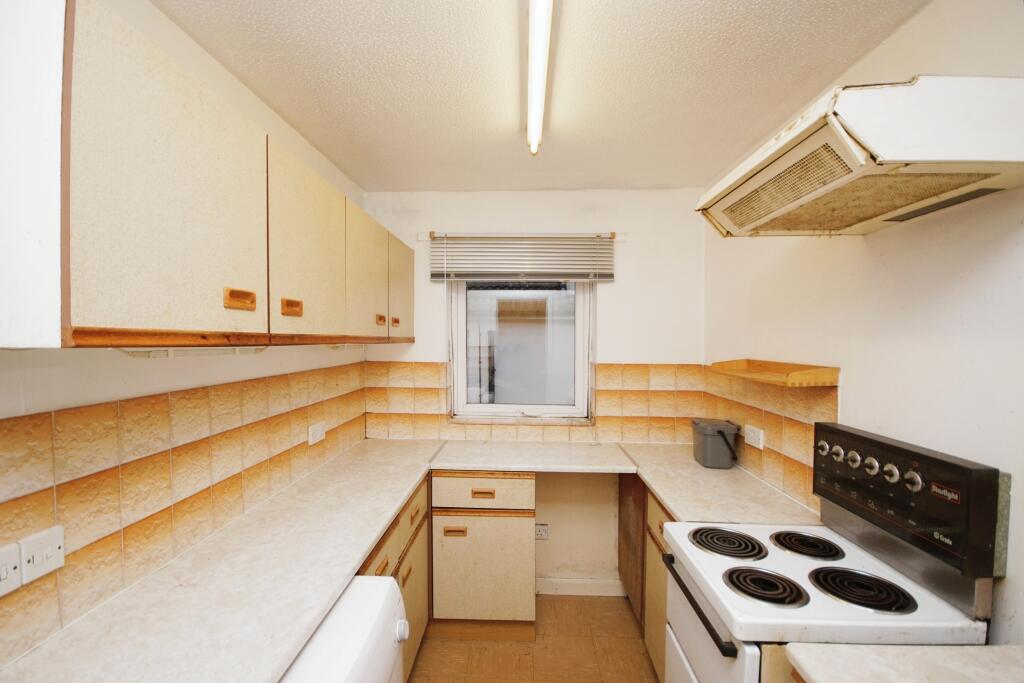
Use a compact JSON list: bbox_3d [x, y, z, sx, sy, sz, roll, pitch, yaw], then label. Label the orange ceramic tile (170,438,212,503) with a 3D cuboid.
[{"bbox_3d":[-0.925,0.366,1.227,0.010,0.150,0.145,0,1,3],"label":"orange ceramic tile"}]

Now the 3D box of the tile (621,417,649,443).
[{"bbox_3d":[0.715,0.509,2.466,0.150,0.148,0.010,0,1,2],"label":"tile"}]

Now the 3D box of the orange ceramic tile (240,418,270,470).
[{"bbox_3d":[-0.936,0.373,1.552,0.010,0.154,0.143,0,1,3],"label":"orange ceramic tile"}]

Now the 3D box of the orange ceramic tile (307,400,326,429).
[{"bbox_3d":[-0.892,0.356,1.935,0.010,0.150,0.145,0,1,3],"label":"orange ceramic tile"}]

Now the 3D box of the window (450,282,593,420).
[{"bbox_3d":[0.054,-0.005,2.565,0.840,0.940,0.070,0,1,2],"label":"window"}]

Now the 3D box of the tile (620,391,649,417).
[{"bbox_3d":[0.712,0.358,2.454,0.150,0.150,0.010,0,1,2],"label":"tile"}]

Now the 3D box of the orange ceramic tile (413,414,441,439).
[{"bbox_3d":[-0.500,0.505,2.518,0.150,0.148,0.010,0,1,2],"label":"orange ceramic tile"}]

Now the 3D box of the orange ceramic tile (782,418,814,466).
[{"bbox_3d":[1.085,0.377,1.620,0.010,0.151,0.149,0,1,3],"label":"orange ceramic tile"}]

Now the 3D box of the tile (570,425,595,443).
[{"bbox_3d":[0.412,0.535,2.482,0.150,0.100,0.010,0,0,2],"label":"tile"}]

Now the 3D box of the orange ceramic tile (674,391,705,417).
[{"bbox_3d":[1.018,0.359,2.443,0.153,0.150,0.010,0,1,2],"label":"orange ceramic tile"}]

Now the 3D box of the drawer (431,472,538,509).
[{"bbox_3d":[-0.127,0.720,2.280,0.502,0.183,0.410,0,1,3],"label":"drawer"}]

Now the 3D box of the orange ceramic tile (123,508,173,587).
[{"bbox_3d":[-0.922,0.513,1.082,0.010,0.147,0.150,0,0,2],"label":"orange ceramic tile"}]

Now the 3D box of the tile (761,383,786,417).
[{"bbox_3d":[1.090,0.223,1.765,0.010,0.151,0.149,0,1,3],"label":"tile"}]

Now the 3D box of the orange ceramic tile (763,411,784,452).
[{"bbox_3d":[1.062,0.367,1.733,0.010,0.150,0.150,0,1,2],"label":"orange ceramic tile"}]

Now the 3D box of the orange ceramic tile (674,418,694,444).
[{"bbox_3d":[1.019,0.511,2.454,0.150,0.148,0.010,0,1,2],"label":"orange ceramic tile"}]

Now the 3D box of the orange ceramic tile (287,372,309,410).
[{"bbox_3d":[-0.901,0.208,1.800,0.010,0.151,0.149,0,1,3],"label":"orange ceramic tile"}]

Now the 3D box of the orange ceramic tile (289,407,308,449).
[{"bbox_3d":[-0.899,0.358,1.793,0.010,0.150,0.145,0,1,3],"label":"orange ceramic tile"}]

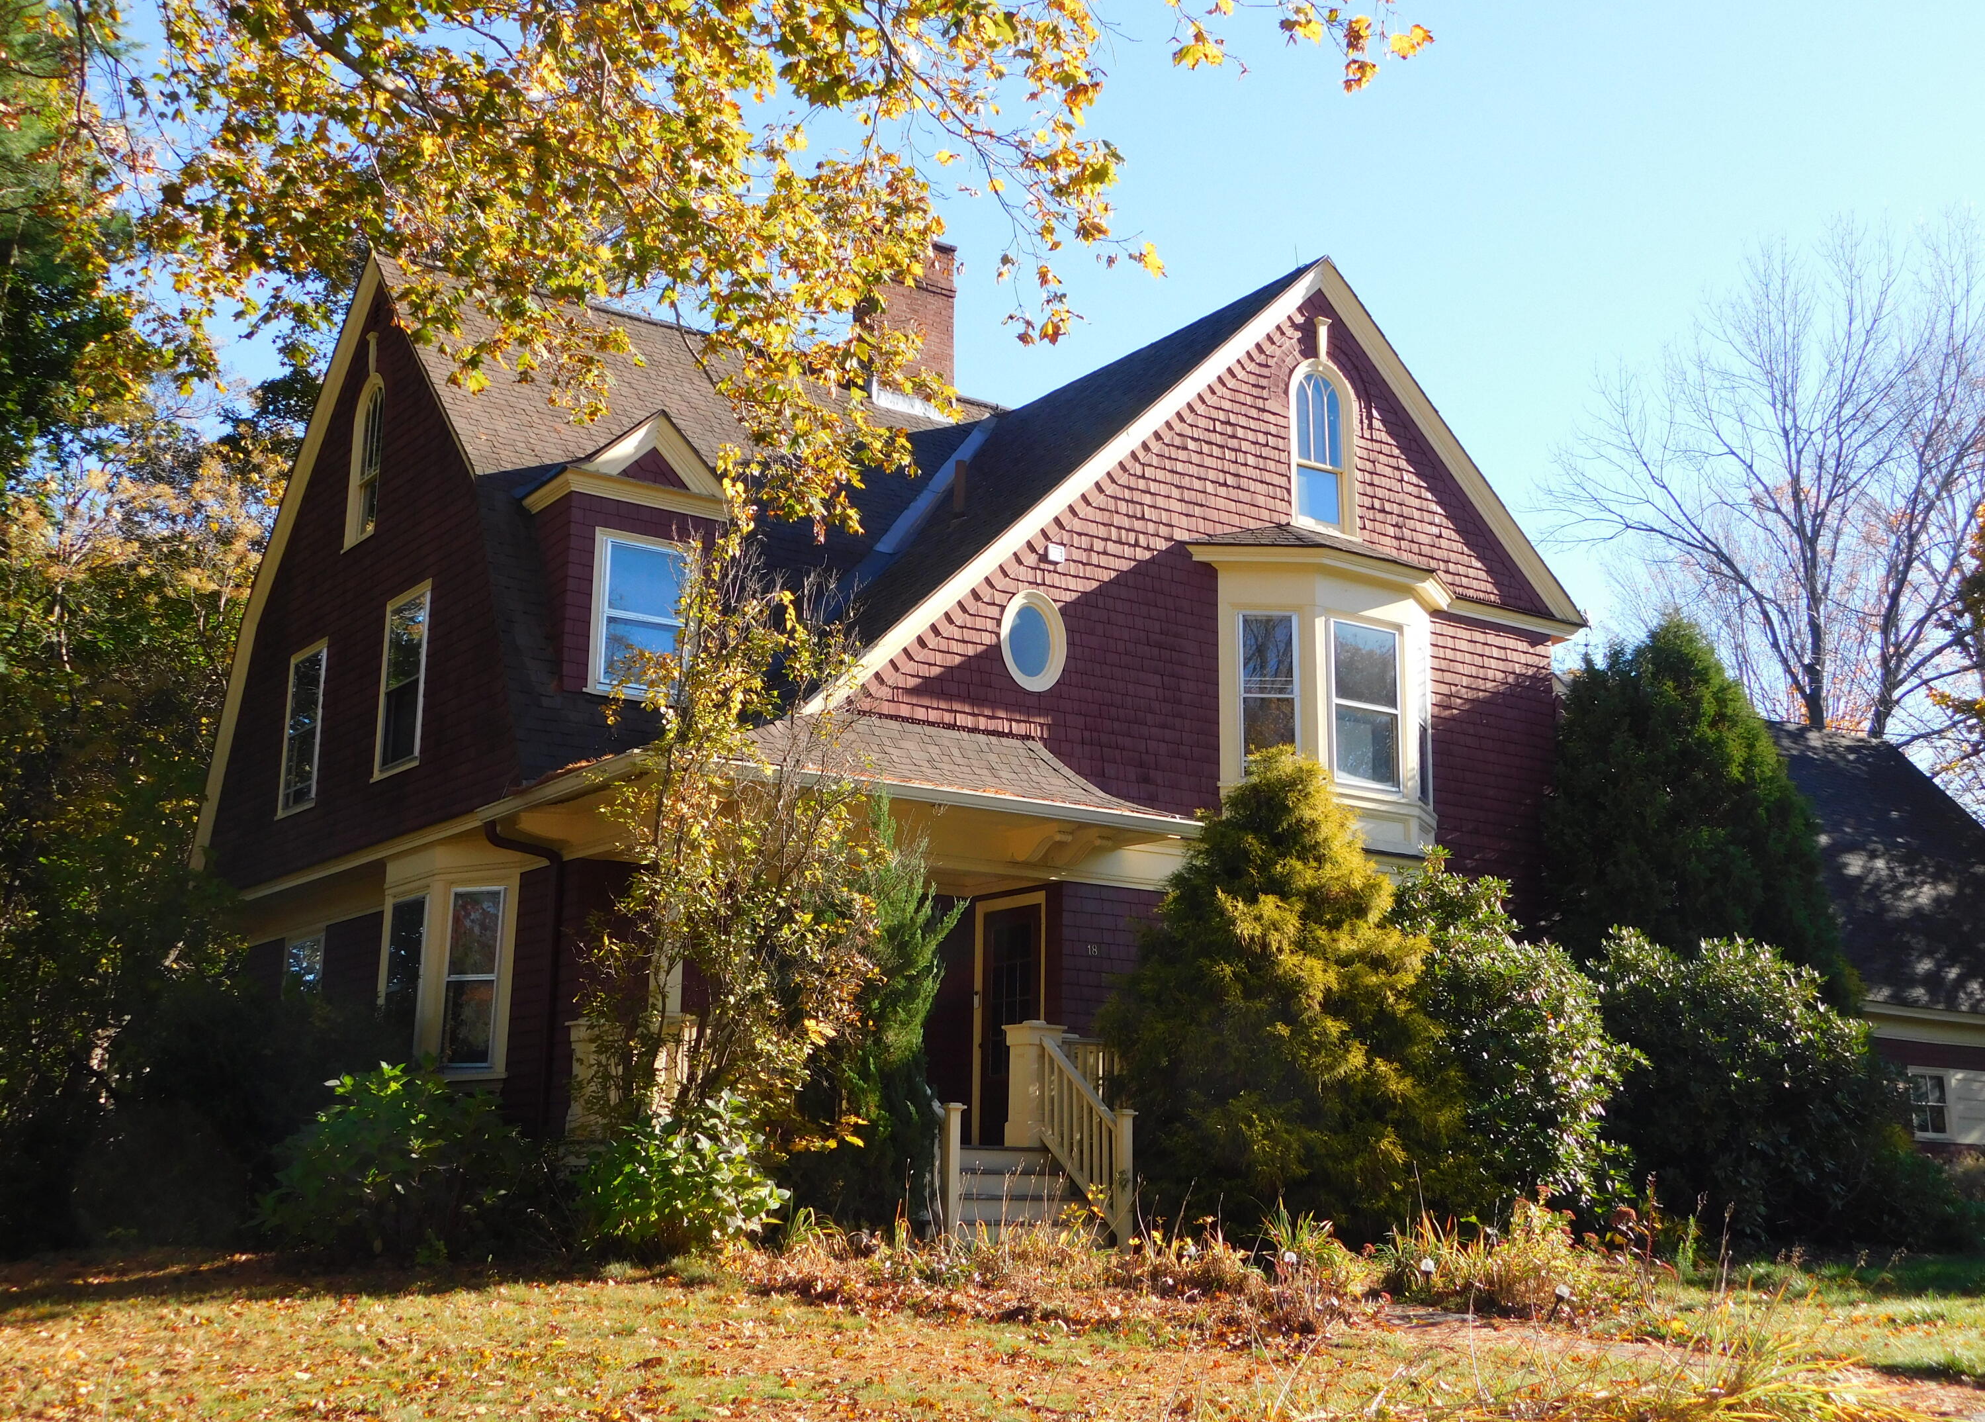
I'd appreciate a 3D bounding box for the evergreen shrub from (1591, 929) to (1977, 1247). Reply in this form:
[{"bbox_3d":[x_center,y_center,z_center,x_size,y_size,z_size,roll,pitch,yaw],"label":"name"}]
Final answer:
[{"bbox_3d":[7.140,3.430,20.994,3.400,2.843,2.700,-3,-13,18],"label":"evergreen shrub"}]

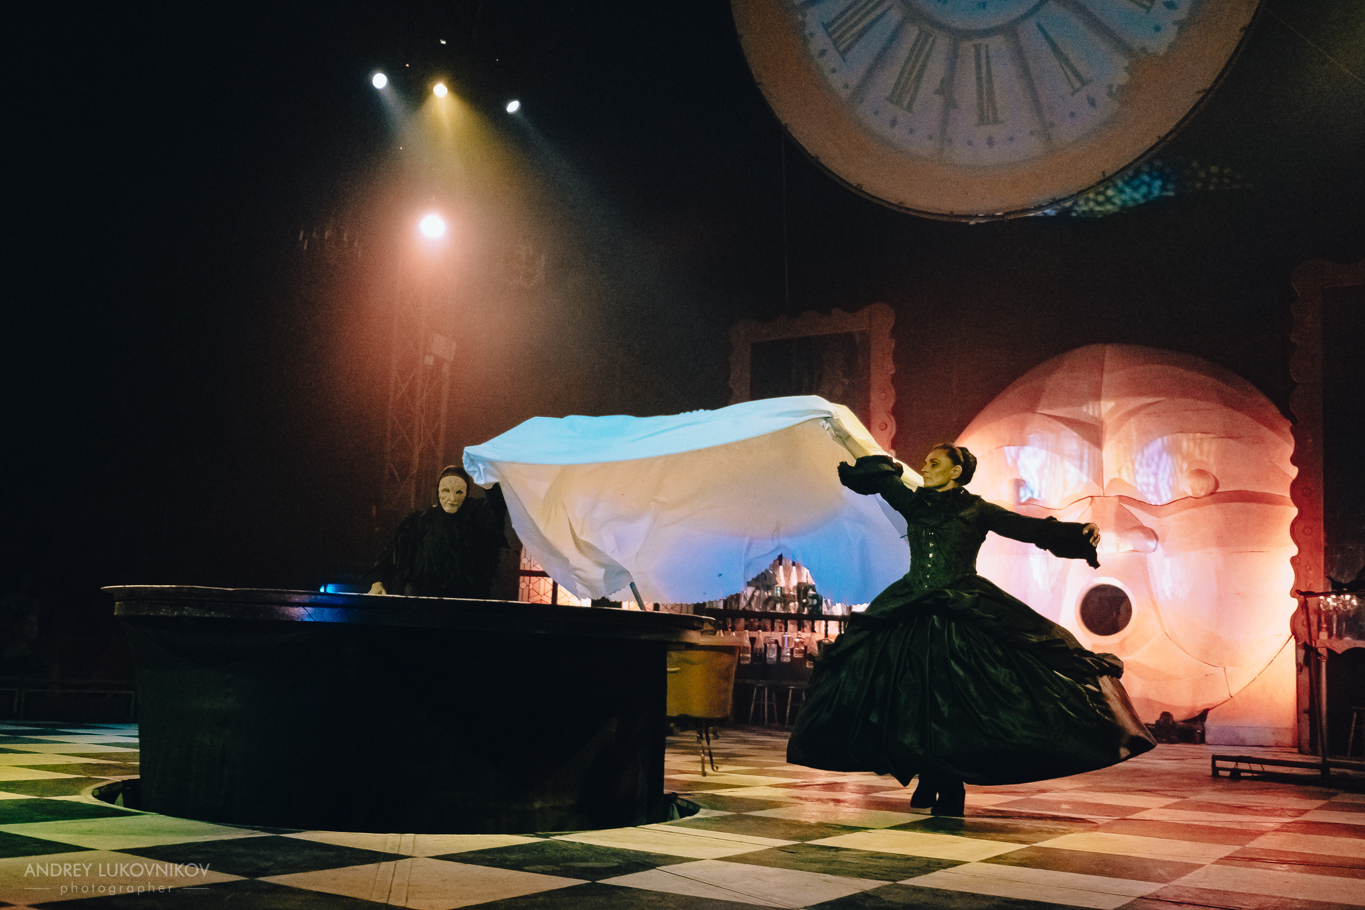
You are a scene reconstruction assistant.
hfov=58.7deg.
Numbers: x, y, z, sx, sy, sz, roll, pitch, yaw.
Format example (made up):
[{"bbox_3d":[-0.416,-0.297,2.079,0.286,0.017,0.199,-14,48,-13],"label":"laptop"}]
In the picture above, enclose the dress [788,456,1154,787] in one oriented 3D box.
[{"bbox_3d":[1.335,0.804,5.699,1.620,1.720,1.200,-4,-11,31],"label":"dress"}]

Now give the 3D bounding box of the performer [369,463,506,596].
[{"bbox_3d":[-1.184,0.866,5.759,0.700,1.660,0.500,4,-10,-7],"label":"performer"}]

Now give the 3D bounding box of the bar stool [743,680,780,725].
[{"bbox_3d":[0.893,2.764,13.518,0.360,0.480,0.360,3,-10,-4],"label":"bar stool"}]

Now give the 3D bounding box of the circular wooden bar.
[{"bbox_3d":[-1.232,1.163,5.725,2.780,0.900,2.780,2,-10,0],"label":"circular wooden bar"}]

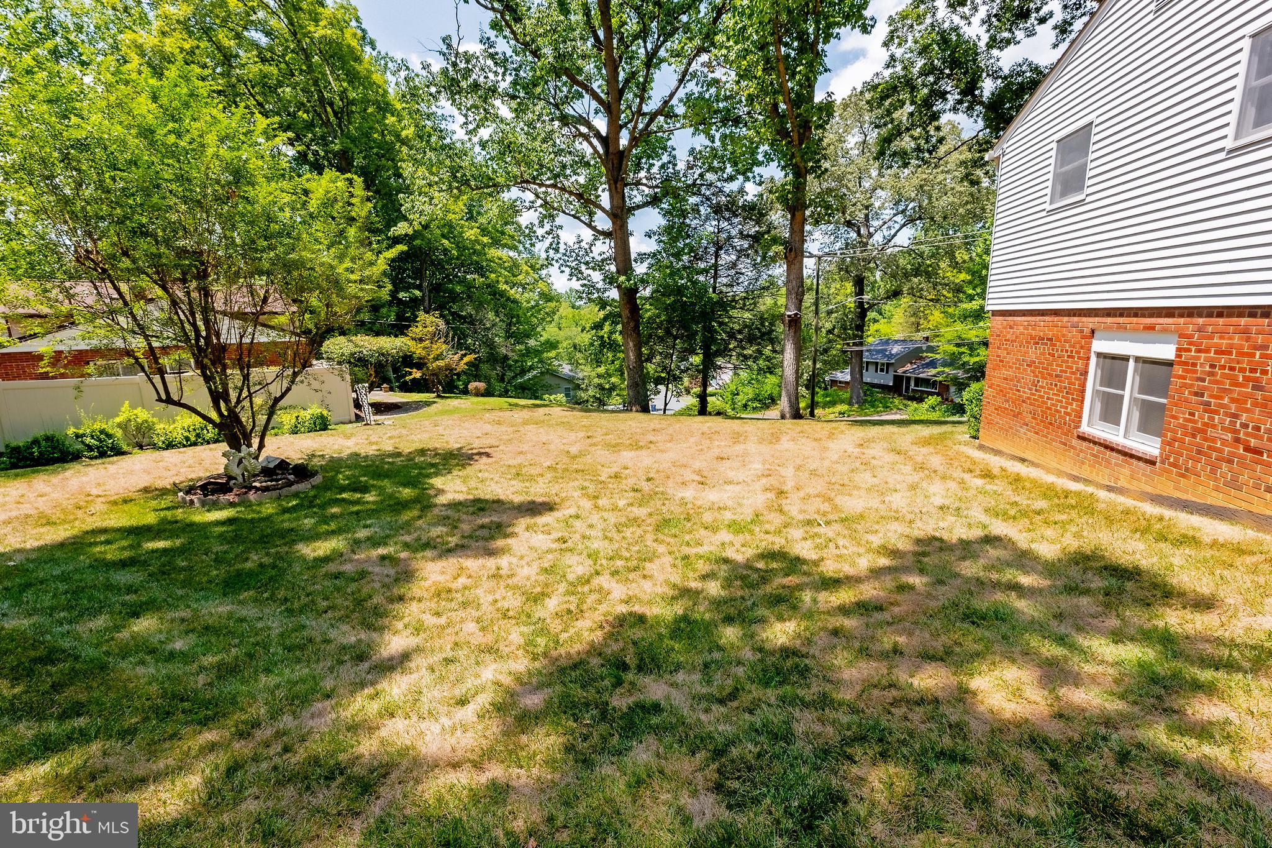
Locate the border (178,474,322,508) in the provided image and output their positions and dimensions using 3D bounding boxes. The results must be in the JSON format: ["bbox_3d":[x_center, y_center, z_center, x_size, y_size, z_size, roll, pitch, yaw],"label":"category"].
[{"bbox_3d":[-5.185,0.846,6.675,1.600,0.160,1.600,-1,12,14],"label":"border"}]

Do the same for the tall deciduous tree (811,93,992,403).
[{"bbox_3d":[16.788,-11.099,32.418,13.000,19.800,12.500,-1,12,14],"label":"tall deciduous tree"}]

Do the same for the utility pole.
[{"bbox_3d":[6.464,-3.075,17.958,0.190,5.794,0.190,-1,12,14],"label":"utility pole"}]

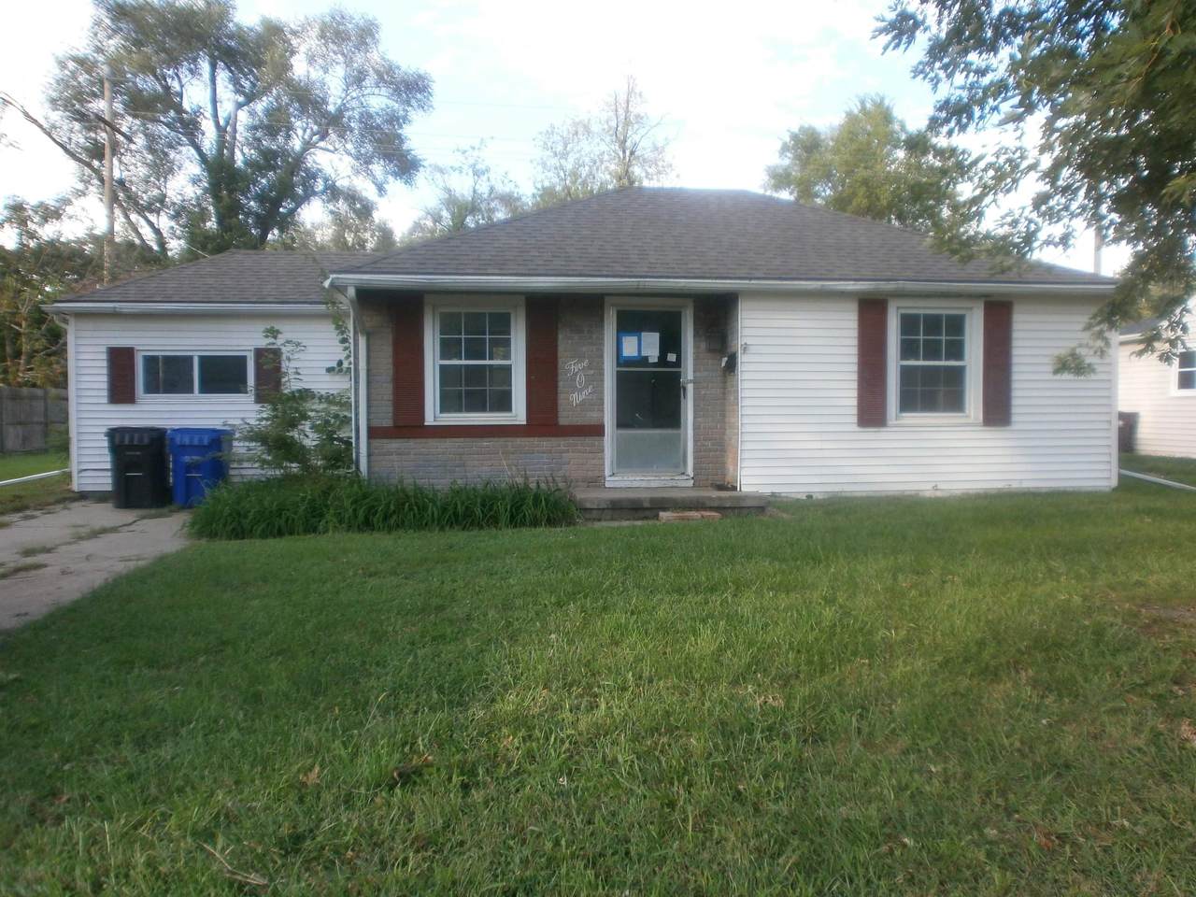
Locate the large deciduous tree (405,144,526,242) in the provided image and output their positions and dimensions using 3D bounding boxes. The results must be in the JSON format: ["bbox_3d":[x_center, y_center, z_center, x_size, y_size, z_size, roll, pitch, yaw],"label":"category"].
[{"bbox_3d":[-5.254,-6.162,37.218,6.000,11.809,6.000,0,2,-6],"label":"large deciduous tree"}]

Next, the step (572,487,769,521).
[{"bbox_3d":[0.707,0.635,10.699,2.121,0.270,1.420,0,2,-6],"label":"step"}]

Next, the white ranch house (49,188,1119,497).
[{"bbox_3d":[-0.794,-1.660,13.724,13.250,4.350,7.250,0,2,-6],"label":"white ranch house"}]

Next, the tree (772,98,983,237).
[{"bbox_3d":[9.338,-6.121,32.221,7.600,11.965,7.400,0,2,-6],"label":"tree"}]

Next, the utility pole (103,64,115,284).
[{"bbox_3d":[-14.132,-5.500,27.208,0.300,11.265,0.300,0,2,-6],"label":"utility pole"}]

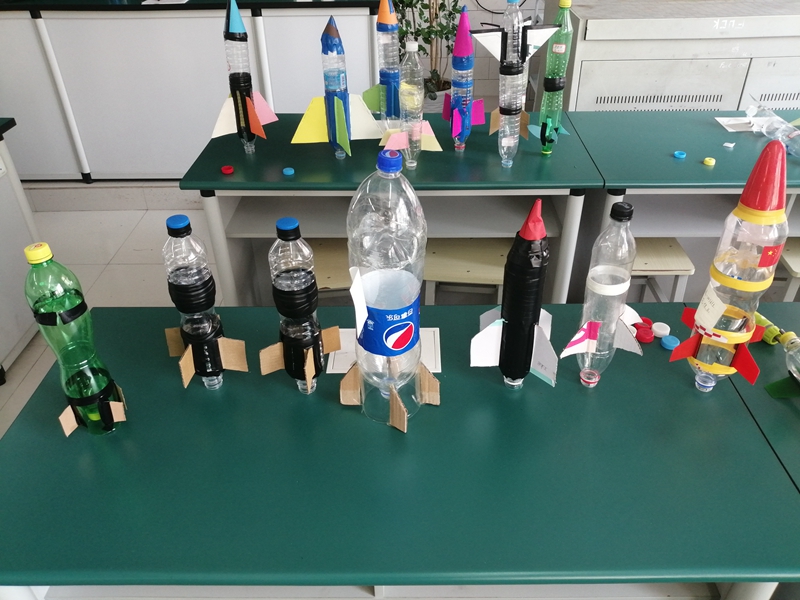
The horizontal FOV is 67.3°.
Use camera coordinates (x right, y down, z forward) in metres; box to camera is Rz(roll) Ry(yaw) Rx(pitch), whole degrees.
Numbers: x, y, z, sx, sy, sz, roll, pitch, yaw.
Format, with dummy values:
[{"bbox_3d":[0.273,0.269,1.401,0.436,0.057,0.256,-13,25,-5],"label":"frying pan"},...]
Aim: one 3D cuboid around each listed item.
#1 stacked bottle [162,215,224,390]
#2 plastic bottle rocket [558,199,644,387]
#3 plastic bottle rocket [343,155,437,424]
[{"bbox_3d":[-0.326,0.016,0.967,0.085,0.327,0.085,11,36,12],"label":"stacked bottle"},{"bbox_3d":[0.298,0.007,0.873,0.122,0.308,0.115,4,34,8],"label":"plastic bottle rocket"},{"bbox_3d":[-0.015,0.003,0.871,0.160,0.454,0.155,-8,37,-12],"label":"plastic bottle rocket"}]

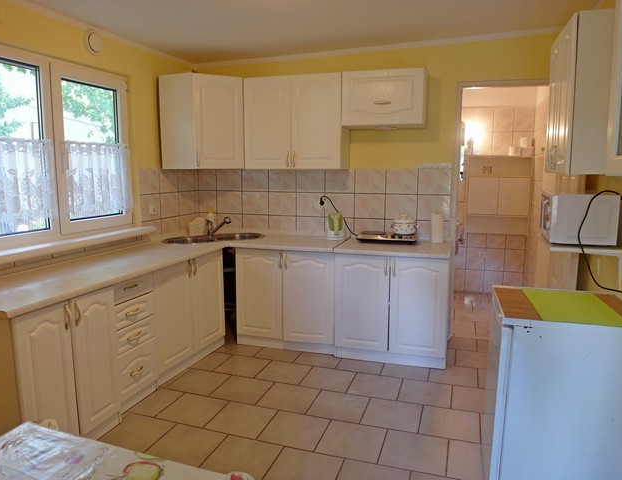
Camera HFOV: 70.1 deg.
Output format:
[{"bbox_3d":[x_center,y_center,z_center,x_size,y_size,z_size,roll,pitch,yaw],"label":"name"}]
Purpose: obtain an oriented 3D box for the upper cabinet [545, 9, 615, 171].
[{"bbox_3d":[1.522,-0.745,2.389,0.322,0.763,0.626,3,9,17],"label":"upper cabinet"}]

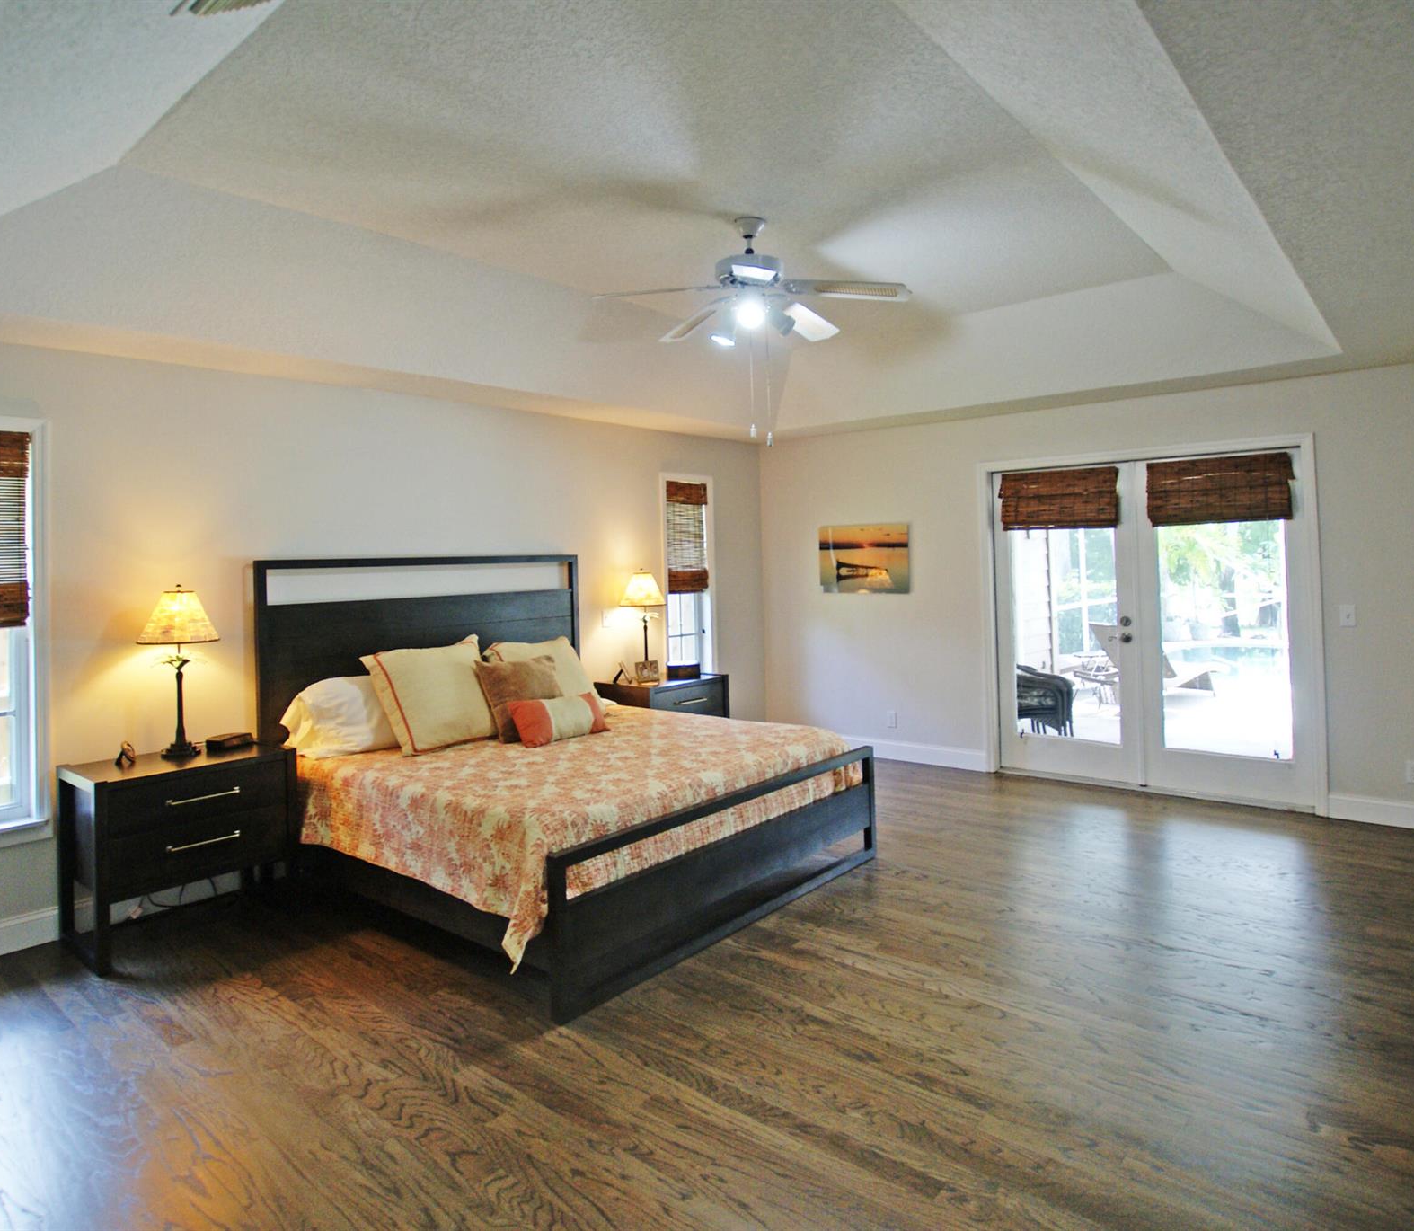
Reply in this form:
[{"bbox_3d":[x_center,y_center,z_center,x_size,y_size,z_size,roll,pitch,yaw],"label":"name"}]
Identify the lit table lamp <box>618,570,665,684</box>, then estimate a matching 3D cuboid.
[{"bbox_3d":[-0.438,0.050,5.450,0.320,0.780,0.320,-2,1,0],"label":"lit table lamp"}]

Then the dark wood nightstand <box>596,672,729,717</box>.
[{"bbox_3d":[-0.301,0.827,5.380,0.490,0.750,0.750,0,2,42],"label":"dark wood nightstand"}]

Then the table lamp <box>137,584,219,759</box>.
[{"bbox_3d":[-2.387,0.237,3.480,0.325,0.780,0.325,0,2,42],"label":"table lamp"}]

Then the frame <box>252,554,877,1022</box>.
[{"bbox_3d":[-0.695,0.490,3.957,2.180,1.620,2.050,0,2,42],"label":"frame"}]

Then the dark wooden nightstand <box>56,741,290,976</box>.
[{"bbox_3d":[-2.346,1.011,3.424,0.490,0.750,0.740,0,2,42],"label":"dark wooden nightstand"}]

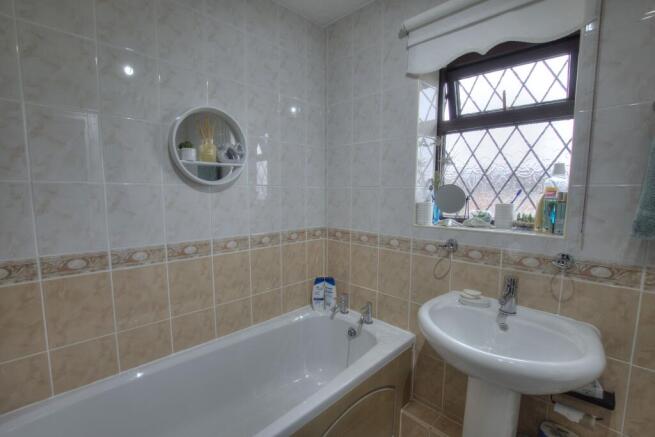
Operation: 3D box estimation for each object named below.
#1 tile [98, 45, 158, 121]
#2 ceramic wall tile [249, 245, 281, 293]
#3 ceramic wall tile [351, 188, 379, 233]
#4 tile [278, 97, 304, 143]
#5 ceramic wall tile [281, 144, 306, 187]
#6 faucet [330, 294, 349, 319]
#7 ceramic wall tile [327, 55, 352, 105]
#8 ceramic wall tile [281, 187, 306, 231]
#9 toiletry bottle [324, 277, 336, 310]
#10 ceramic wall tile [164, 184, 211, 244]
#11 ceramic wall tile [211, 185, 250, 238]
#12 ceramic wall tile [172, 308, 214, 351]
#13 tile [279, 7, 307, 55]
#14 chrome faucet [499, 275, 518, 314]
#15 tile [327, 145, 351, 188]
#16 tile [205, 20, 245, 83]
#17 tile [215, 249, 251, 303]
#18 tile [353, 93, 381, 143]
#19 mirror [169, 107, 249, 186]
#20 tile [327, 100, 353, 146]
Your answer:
[{"bbox_3d":[-0.785,-0.530,1.086,0.200,0.258,0.009,-5,7,-42],"label":"tile"},{"bbox_3d":[-0.358,0.302,1.591,0.198,0.260,0.010,-5,8,-41],"label":"ceramic wall tile"},{"bbox_3d":[0.221,-0.050,1.591,0.196,0.257,0.009,5,7,42],"label":"ceramic wall tile"},{"bbox_3d":[-0.202,-0.573,1.624,0.200,0.250,0.010,-5,8,-44],"label":"tile"},{"bbox_3d":[-0.202,-0.317,1.638,0.196,0.257,0.009,-5,7,-42],"label":"ceramic wall tile"},{"bbox_3d":[0.079,0.515,1.611,0.050,0.118,0.135,5,7,42],"label":"faucet"},{"bbox_3d":[0.086,-0.852,1.695,0.200,0.258,0.009,5,7,43],"label":"ceramic wall tile"},{"bbox_3d":[-0.203,-0.058,1.679,0.200,0.258,0.009,-5,7,-42],"label":"ceramic wall tile"},{"bbox_3d":[0.020,0.487,1.774,0.075,0.214,0.046,0,5,1],"label":"toiletry bottle"},{"bbox_3d":[-0.638,-0.022,1.267,0.200,0.250,0.010,-5,8,-44],"label":"ceramic wall tile"},{"bbox_3d":[-0.494,-0.034,1.402,0.200,0.250,0.010,-5,8,-44],"label":"ceramic wall tile"},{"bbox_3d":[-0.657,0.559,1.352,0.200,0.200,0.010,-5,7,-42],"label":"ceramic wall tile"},{"bbox_3d":[-0.198,-1.092,1.585,0.200,0.238,0.009,-5,7,-42],"label":"tile"},{"bbox_3d":[0.680,0.297,1.027,0.050,0.135,0.115,5,7,42],"label":"chrome faucet"},{"bbox_3d":[0.077,-0.329,1.746,0.205,0.262,0.010,5,7,42],"label":"tile"},{"bbox_3d":[-0.496,-0.822,1.344,0.198,0.258,0.010,-5,8,-42],"label":"tile"},{"bbox_3d":[-0.505,0.312,1.455,0.198,0.258,0.010,-5,8,-42],"label":"tile"},{"bbox_3d":[0.231,-0.577,1.578,0.200,0.258,0.009,5,7,43],"label":"tile"},{"bbox_3d":[-0.551,-0.334,1.301,0.347,0.347,0.075,-5,7,-42],"label":"mirror"},{"bbox_3d":[0.073,-0.590,1.732,0.205,0.258,0.010,5,7,41],"label":"tile"}]

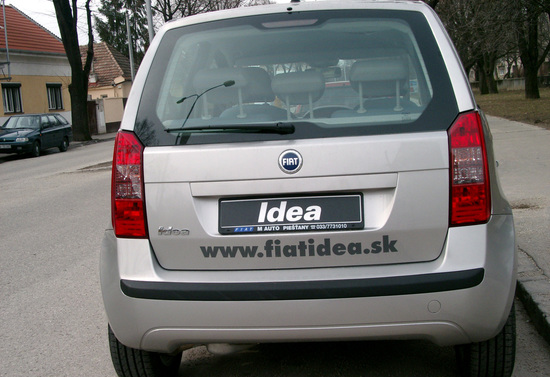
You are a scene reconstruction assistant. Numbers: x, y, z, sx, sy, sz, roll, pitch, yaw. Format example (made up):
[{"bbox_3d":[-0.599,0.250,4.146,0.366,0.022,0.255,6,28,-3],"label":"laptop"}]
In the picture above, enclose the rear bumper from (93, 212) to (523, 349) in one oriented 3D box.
[{"bbox_3d":[0.088,0.373,3.005,1.660,0.480,0.390,-3,6,8],"label":"rear bumper"}]

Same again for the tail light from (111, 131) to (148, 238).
[{"bbox_3d":[-0.571,-0.017,3.121,0.165,0.425,0.200,-3,6,8],"label":"tail light"}]

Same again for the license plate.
[{"bbox_3d":[0.057,0.093,2.875,0.530,0.130,0.020,-3,-4,8],"label":"license plate"}]

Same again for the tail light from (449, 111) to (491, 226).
[{"bbox_3d":[0.715,-0.076,2.936,0.165,0.425,0.200,-3,6,8],"label":"tail light"}]

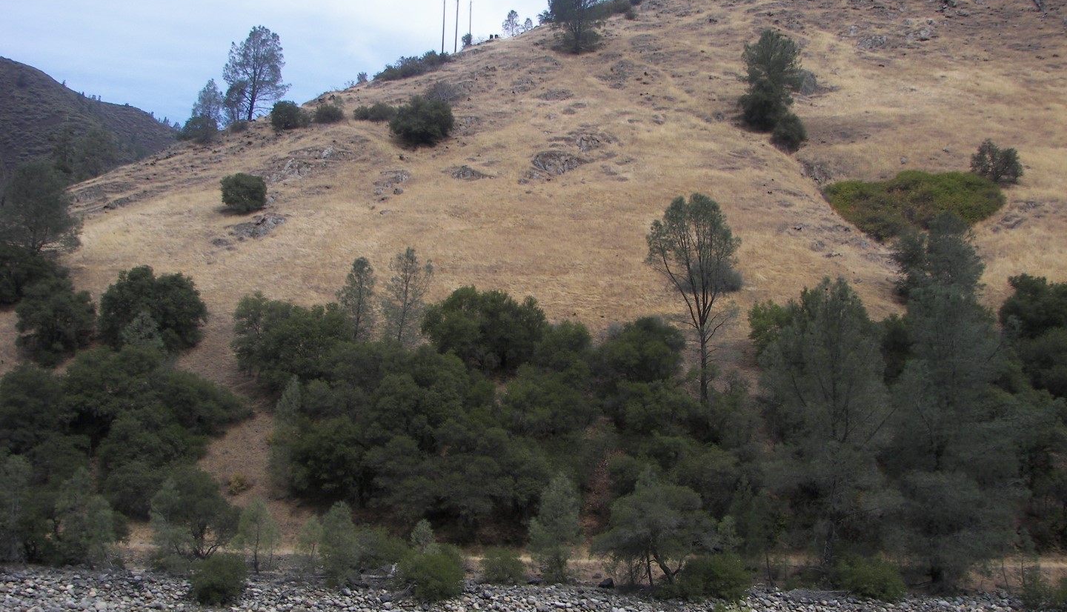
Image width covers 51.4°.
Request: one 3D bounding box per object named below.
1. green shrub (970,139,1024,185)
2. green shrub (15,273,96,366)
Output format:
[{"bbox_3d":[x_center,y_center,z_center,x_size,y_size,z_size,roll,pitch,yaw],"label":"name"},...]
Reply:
[{"bbox_3d":[49.241,-15.424,118.000,5.503,4.729,5.106,2,-7,0],"label":"green shrub"},{"bbox_3d":[-35.758,1.029,83.000,5.990,6.680,5.690,1,-8,0],"label":"green shrub"}]

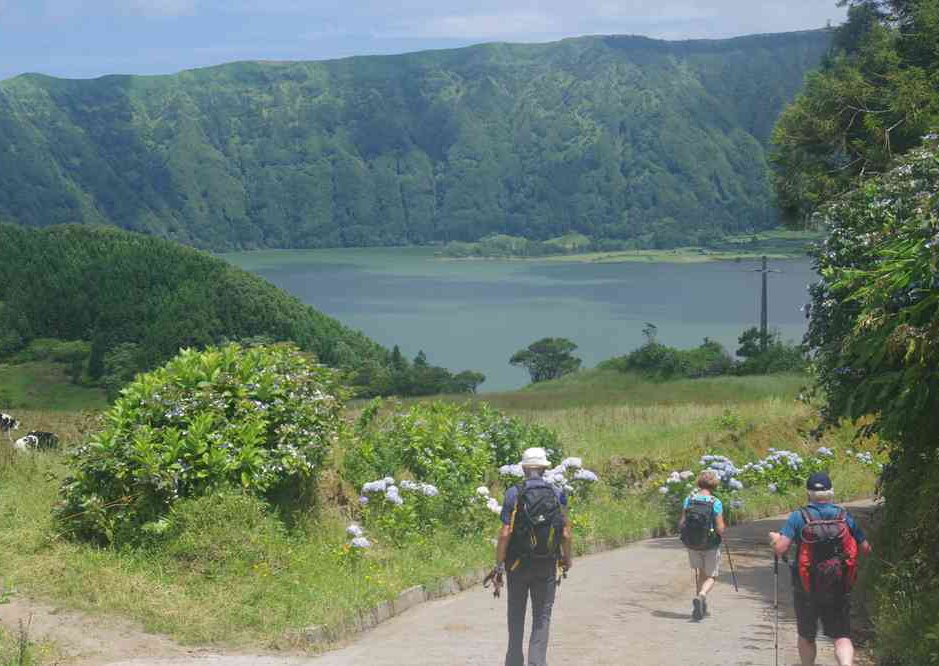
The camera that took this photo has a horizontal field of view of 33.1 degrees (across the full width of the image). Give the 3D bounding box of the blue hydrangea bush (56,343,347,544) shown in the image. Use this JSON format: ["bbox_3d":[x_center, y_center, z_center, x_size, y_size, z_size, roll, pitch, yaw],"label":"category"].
[{"bbox_3d":[-3.474,1.419,20.500,3.700,2.500,3.200,0,5,0],"label":"blue hydrangea bush"}]

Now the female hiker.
[{"bbox_3d":[2.534,2.306,17.200,0.530,1.640,0.580,2,5,20],"label":"female hiker"}]

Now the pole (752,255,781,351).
[{"bbox_3d":[22.871,-1.736,122.000,2.150,8.700,0.450,0,5,0],"label":"pole"}]

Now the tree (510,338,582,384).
[{"bbox_3d":[6.086,2.094,125.000,5.600,3.700,5.000,0,5,0],"label":"tree"}]

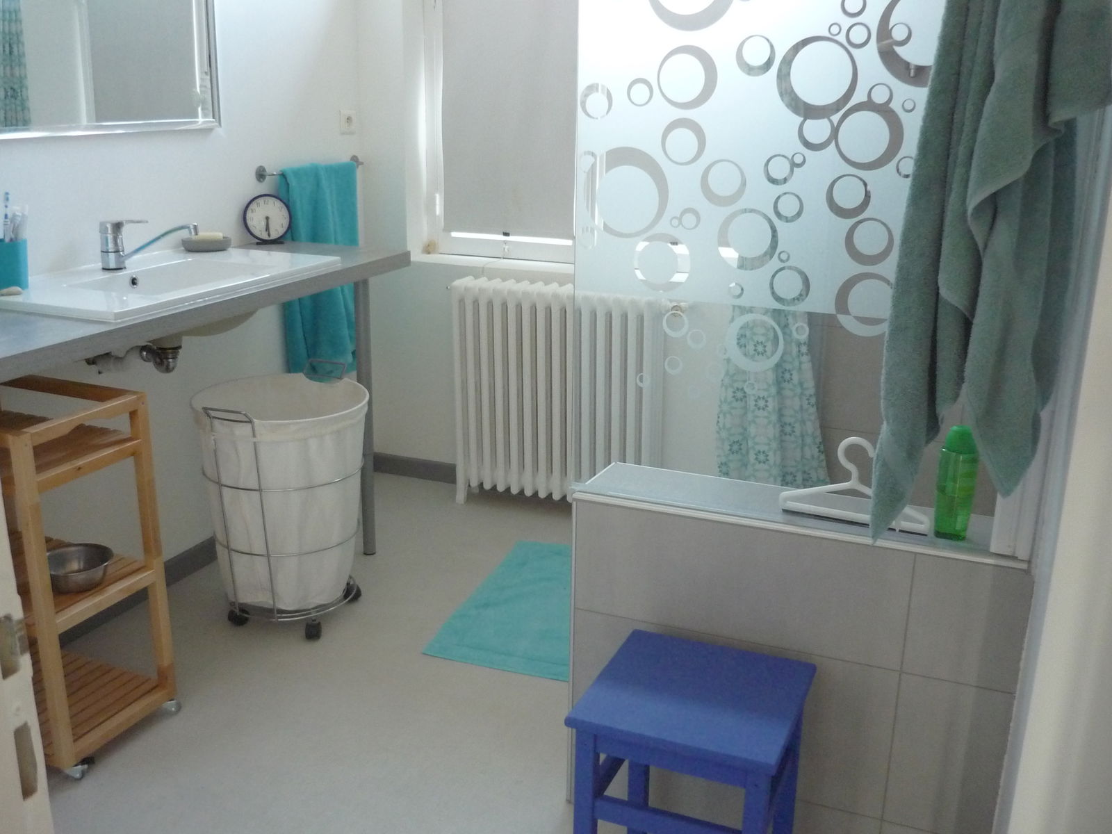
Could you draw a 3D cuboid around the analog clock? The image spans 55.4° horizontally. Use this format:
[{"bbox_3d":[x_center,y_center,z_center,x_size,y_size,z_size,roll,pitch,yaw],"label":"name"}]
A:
[{"bbox_3d":[-0.853,-0.586,3.137,0.135,0.149,0.055,-4,18,-14],"label":"analog clock"}]

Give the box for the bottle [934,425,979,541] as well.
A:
[{"bbox_3d":[0.657,0.102,1.734,0.062,0.195,0.042,7,18,21],"label":"bottle"}]

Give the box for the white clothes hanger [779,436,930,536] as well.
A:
[{"bbox_3d":[0.503,0.107,1.778,0.249,0.157,0.014,10,27,25],"label":"white clothes hanger"}]

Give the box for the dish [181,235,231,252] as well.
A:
[{"bbox_3d":[-0.949,-0.470,2.886,0.128,0.035,0.090,-5,18,-16],"label":"dish"}]

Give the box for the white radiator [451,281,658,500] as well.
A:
[{"bbox_3d":[0.000,-0.052,3.491,0.694,0.771,0.137,7,18,21],"label":"white radiator"}]

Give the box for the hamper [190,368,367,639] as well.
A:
[{"bbox_3d":[-0.700,0.223,2.792,0.442,0.645,0.485,0,17,0],"label":"hamper"}]

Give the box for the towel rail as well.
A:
[{"bbox_3d":[-0.763,-0.794,3.382,0.050,0.051,0.565,7,18,21],"label":"towel rail"}]

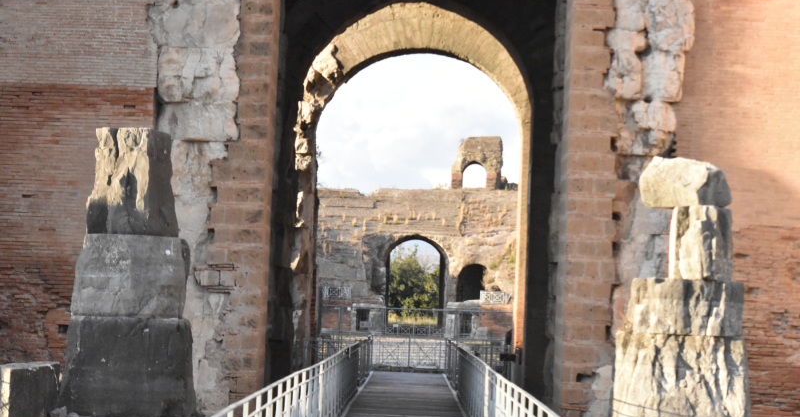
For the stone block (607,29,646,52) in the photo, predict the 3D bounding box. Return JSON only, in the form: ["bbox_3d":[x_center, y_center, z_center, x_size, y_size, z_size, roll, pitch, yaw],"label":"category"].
[{"bbox_3d":[3.348,-2.468,25.825,0.570,0.340,0.450,2,-3,1],"label":"stone block"}]

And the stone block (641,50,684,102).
[{"bbox_3d":[3.880,-1.935,25.850,0.630,0.750,0.500,2,-3,1],"label":"stone block"}]

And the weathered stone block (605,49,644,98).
[{"bbox_3d":[3.303,-1.964,25.850,0.540,0.690,0.500,2,-3,1],"label":"weathered stone block"}]

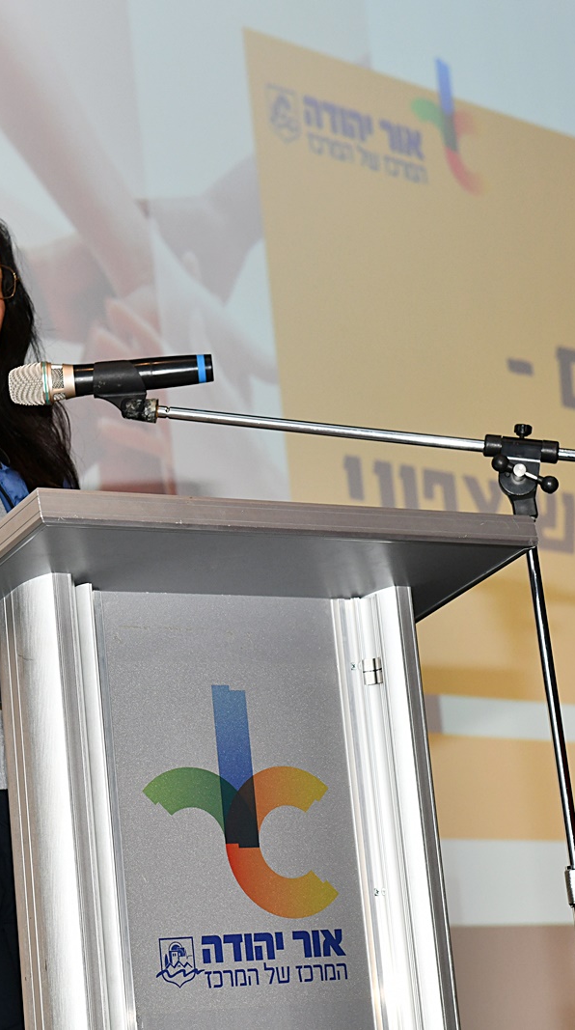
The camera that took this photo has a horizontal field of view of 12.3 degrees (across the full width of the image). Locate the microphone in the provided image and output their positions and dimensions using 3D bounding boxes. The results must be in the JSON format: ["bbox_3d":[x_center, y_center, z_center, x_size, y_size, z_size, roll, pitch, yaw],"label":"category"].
[{"bbox_3d":[-0.216,-0.168,3.250,0.251,0.052,0.052,-5,-13,-3],"label":"microphone"}]

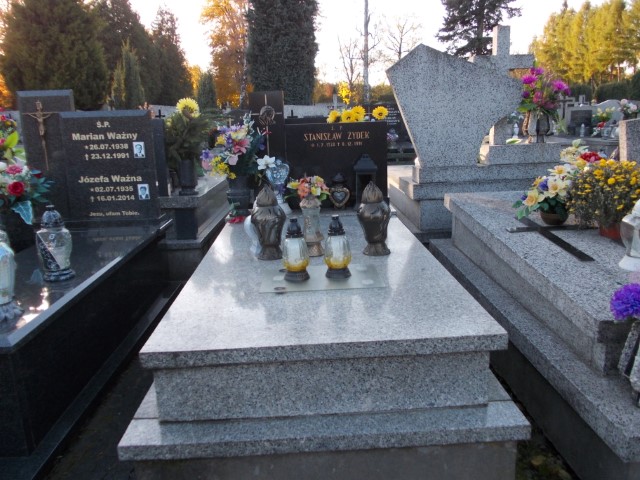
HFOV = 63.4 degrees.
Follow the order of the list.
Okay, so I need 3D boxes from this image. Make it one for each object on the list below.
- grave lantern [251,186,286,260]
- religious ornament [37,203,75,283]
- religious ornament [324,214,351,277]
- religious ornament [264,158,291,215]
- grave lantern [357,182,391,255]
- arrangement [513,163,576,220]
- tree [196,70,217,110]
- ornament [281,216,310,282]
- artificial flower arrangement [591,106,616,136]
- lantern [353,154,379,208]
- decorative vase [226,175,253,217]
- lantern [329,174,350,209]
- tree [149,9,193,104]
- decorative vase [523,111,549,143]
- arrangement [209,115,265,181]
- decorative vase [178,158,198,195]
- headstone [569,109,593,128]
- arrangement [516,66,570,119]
[{"bbox_3d":[-0.222,-0.082,2.253,0.152,0.324,0.150,-3,14,-2],"label":"grave lantern"},{"bbox_3d":[-1.023,0.007,2.001,0.143,0.285,0.135,-3,14,-2],"label":"religious ornament"},{"bbox_3d":[0.059,0.019,1.819,0.094,0.213,0.094,-3,14,-1],"label":"religious ornament"},{"bbox_3d":[-0.243,-0.316,3.064,0.145,0.324,0.100,-3,14,-2],"label":"religious ornament"},{"bbox_3d":[0.221,-0.089,2.068,0.132,0.291,0.132,-3,14,-1],"label":"grave lantern"},{"bbox_3d":[1.046,-0.216,2.428,0.277,0.284,0.270,-3,14,-1],"label":"arrangement"},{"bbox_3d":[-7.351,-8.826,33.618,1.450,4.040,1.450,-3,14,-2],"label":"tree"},{"bbox_3d":[-0.086,0.033,1.928,0.100,0.232,0.100,-3,14,-2],"label":"ornament"},{"bbox_3d":[4.558,-1.900,8.324,0.399,0.480,0.360,-3,14,-1],"label":"artificial flower arrangement"},{"bbox_3d":[0.279,-0.345,3.126,0.140,0.339,0.140,-3,14,-2],"label":"lantern"},{"bbox_3d":[-0.494,-0.282,3.212,0.165,0.248,0.160,-3,14,-2],"label":"decorative vase"},{"bbox_3d":[0.113,-0.282,2.965,0.122,0.203,0.100,-3,14,-1],"label":"lantern"},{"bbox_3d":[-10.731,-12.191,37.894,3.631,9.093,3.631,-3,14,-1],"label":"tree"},{"bbox_3d":[1.569,-0.818,3.753,0.195,0.228,0.190,-3,14,-2],"label":"decorative vase"},{"bbox_3d":[-0.451,-0.509,2.832,0.340,0.350,0.290,-3,14,-1],"label":"arrangement"},{"bbox_3d":[-0.936,-0.448,3.686,0.130,0.249,0.130,-3,14,-2],"label":"decorative vase"},{"bbox_3d":[4.396,-2.012,8.703,0.385,0.337,0.100,-3,14,-1],"label":"headstone"},{"bbox_3d":[1.691,-1.105,3.900,0.387,0.400,0.360,-3,14,-1],"label":"arrangement"}]

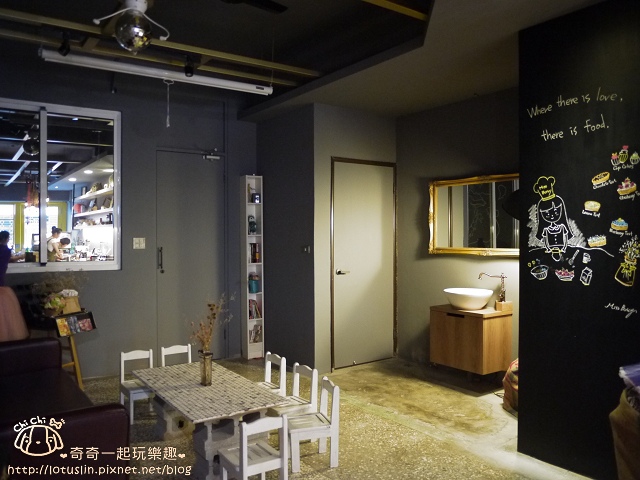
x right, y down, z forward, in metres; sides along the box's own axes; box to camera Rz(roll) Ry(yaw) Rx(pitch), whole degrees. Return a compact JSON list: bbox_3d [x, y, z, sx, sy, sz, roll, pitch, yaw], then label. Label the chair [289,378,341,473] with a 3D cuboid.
[{"bbox_3d":[-0.065,1.094,3.096,0.290,0.470,0.245,0,0,-18],"label":"chair"}]

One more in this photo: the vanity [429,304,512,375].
[{"bbox_3d":[1.378,0.888,4.737,0.410,0.520,0.590,0,0,-36],"label":"vanity"}]

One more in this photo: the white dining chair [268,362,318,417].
[{"bbox_3d":[-0.203,1.092,3.441,0.290,0.470,0.245,0,0,-36],"label":"white dining chair"}]

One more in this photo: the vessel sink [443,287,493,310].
[{"bbox_3d":[1.380,0.552,4.732,0.420,0.155,0.470,0,0,-36],"label":"vessel sink"}]

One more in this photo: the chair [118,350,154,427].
[{"bbox_3d":[-1.331,1.094,3.880,0.245,0.470,0.290,0,0,-33],"label":"chair"}]

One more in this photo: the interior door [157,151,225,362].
[{"bbox_3d":[-1.363,0.200,5.514,0.750,2.230,0.050,0,0,-36],"label":"interior door"}]

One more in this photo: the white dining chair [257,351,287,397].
[{"bbox_3d":[-0.434,1.091,3.780,0.290,0.470,0.245,0,0,-36],"label":"white dining chair"}]

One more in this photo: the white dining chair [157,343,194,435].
[{"bbox_3d":[-1.084,1.092,4.062,0.245,0.470,0.290,0,0,-32],"label":"white dining chair"}]

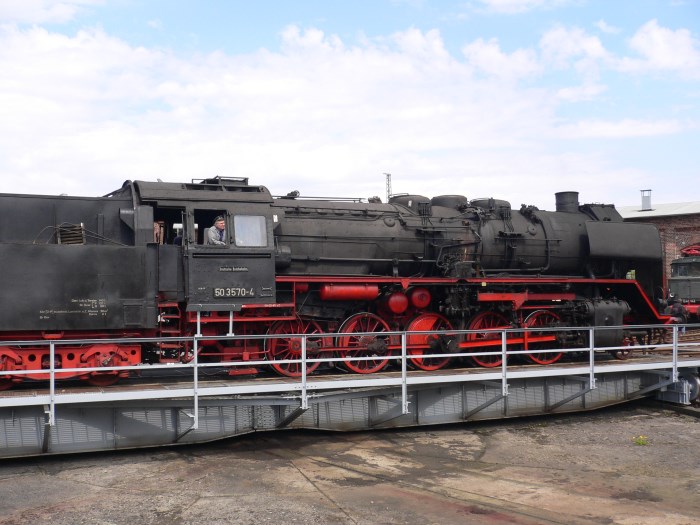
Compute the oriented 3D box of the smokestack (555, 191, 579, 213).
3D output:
[{"bbox_3d":[5.917,-1.643,19.339,0.640,0.580,0.640,0,-2,0],"label":"smokestack"}]

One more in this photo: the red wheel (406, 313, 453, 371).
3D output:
[{"bbox_3d":[1.862,1.851,16.773,1.400,1.400,0.160,1,-2,-22],"label":"red wheel"}]

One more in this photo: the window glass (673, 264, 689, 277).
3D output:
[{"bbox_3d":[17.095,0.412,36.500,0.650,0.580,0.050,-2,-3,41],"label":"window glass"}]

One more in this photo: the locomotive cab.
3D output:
[{"bbox_3d":[-3.356,-0.450,15.546,2.740,2.920,3.000,1,-2,-22],"label":"locomotive cab"}]

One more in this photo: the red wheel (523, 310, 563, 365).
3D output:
[{"bbox_3d":[4.921,1.899,18.008,1.400,1.400,0.160,1,-2,-22],"label":"red wheel"}]

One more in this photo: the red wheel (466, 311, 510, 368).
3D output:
[{"bbox_3d":[3.391,1.875,17.391,1.400,1.400,0.160,1,-2,-22],"label":"red wheel"}]

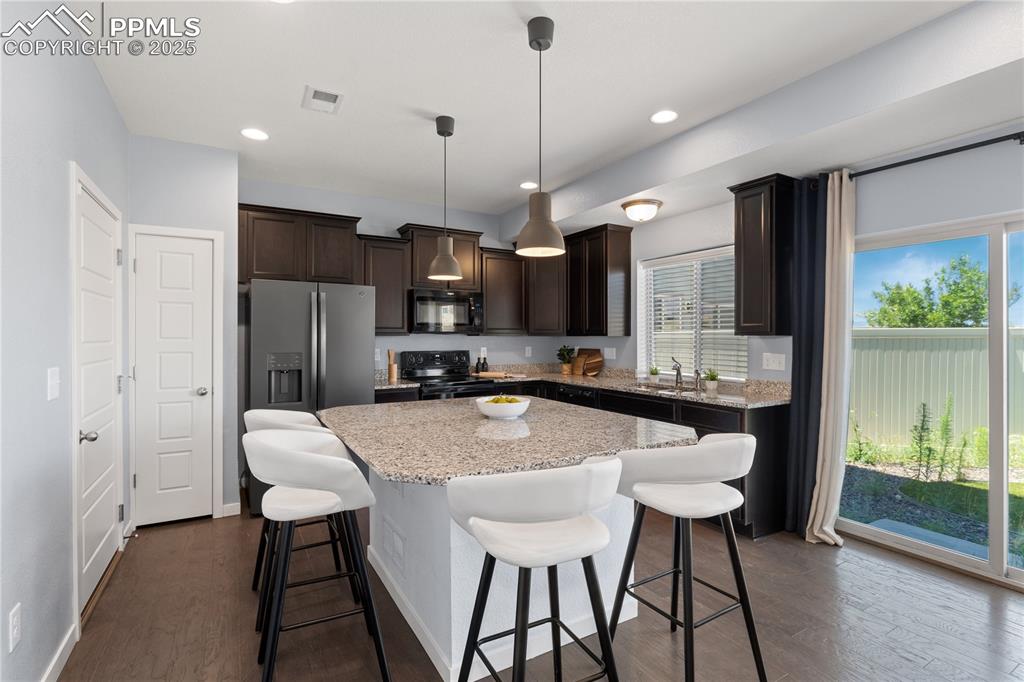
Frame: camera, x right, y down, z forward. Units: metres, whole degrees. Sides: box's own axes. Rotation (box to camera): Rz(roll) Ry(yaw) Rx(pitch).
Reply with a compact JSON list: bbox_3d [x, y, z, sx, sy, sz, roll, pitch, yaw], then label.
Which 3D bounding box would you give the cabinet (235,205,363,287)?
[{"bbox_3d":[-1.923,-0.815,4.390,0.990,0.640,0.360,0,0,-30],"label":"cabinet"}]

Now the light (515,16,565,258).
[{"bbox_3d":[0.131,-0.911,2.181,0.225,1.025,0.225,0,0,0],"label":"light"}]

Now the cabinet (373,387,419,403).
[{"bbox_3d":[-1.189,0.870,4.609,0.450,0.880,0.610,0,0,-30],"label":"cabinet"}]

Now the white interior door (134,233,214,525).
[{"bbox_3d":[-2.417,0.272,3.480,0.452,2.029,0.040,0,0,-30],"label":"white interior door"}]

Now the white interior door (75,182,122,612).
[{"bbox_3d":[-2.260,0.277,2.640,0.040,2.031,0.857,0,0,-30],"label":"white interior door"}]

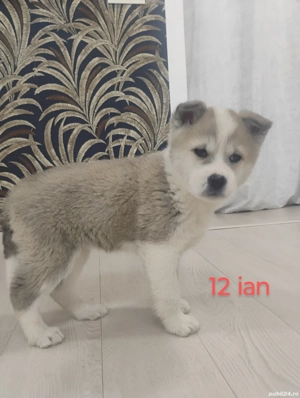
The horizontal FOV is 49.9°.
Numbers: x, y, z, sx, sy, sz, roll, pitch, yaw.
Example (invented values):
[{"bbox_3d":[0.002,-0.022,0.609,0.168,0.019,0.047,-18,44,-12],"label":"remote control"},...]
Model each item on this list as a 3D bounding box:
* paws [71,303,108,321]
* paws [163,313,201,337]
[{"bbox_3d":[-0.138,0.257,0.751,0.074,0.033,0.051,-2,5,14],"label":"paws"},{"bbox_3d":[0.066,0.249,0.661,0.070,0.040,0.055,-1,5,30],"label":"paws"}]

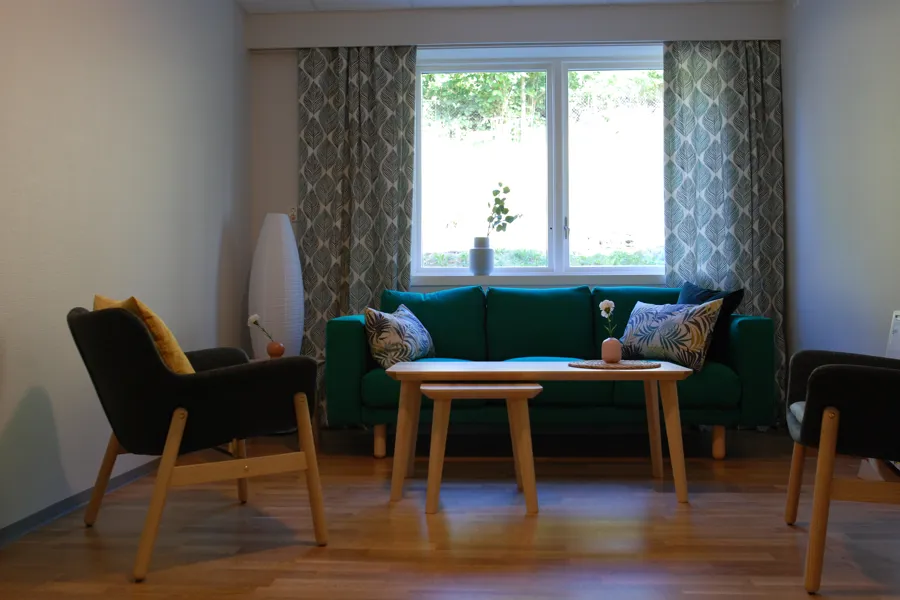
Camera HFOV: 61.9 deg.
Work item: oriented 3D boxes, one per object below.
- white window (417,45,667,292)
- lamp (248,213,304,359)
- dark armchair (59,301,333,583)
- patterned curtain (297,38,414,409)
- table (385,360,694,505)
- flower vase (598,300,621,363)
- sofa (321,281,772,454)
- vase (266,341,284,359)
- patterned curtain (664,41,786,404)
[{"bbox_3d":[0.656,-0.861,4.800,1.792,1.549,0.140,0,-1,2],"label":"white window"},{"bbox_3d":[-1.060,0.130,4.593,0.335,1.333,0.335,0,-1,2],"label":"lamp"},{"bbox_3d":[-0.865,0.398,2.439,0.670,0.750,0.710,0,-1,-36],"label":"dark armchair"},{"bbox_3d":[-0.575,-0.395,4.658,0.730,2.356,0.140,0,-1,2],"label":"patterned curtain"},{"bbox_3d":[0.348,0.523,3.098,1.180,0.500,0.500,0,-1,3],"label":"table"},{"bbox_3d":[0.678,0.134,3.180,0.090,0.263,0.085,0,-1,3],"label":"flower vase"},{"bbox_3d":[0.491,0.351,4.027,2.130,0.860,0.890,0,-1,3],"label":"sofa"},{"bbox_3d":[-0.890,0.260,3.830,0.090,0.091,0.090,0,-1,2],"label":"vase"},{"bbox_3d":[1.677,-0.408,4.568,0.710,2.354,0.140,0,-1,2],"label":"patterned curtain"}]

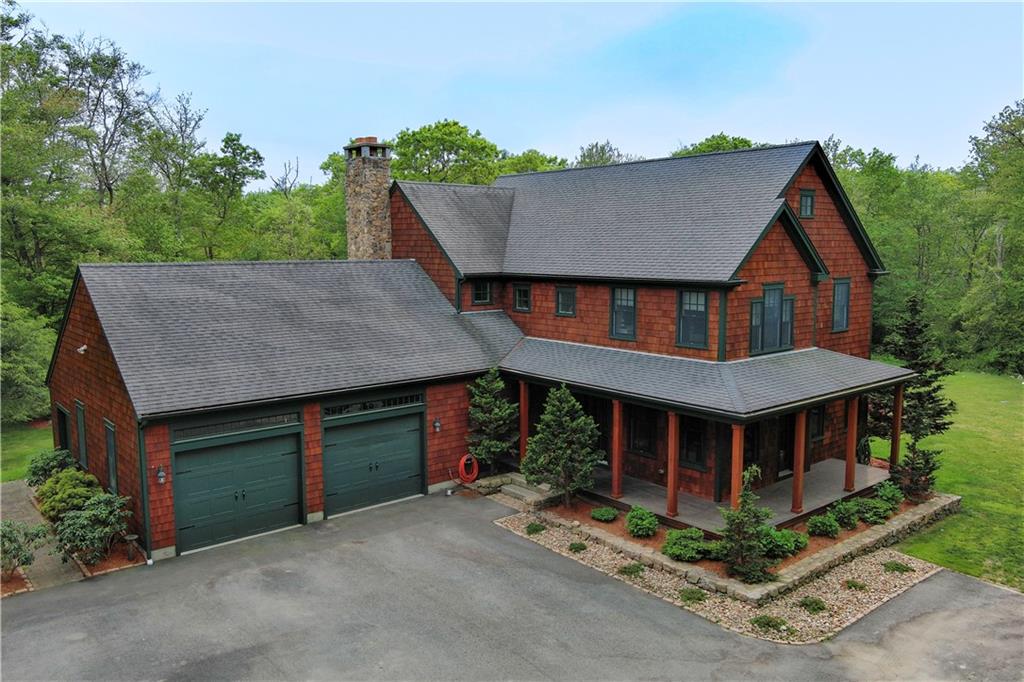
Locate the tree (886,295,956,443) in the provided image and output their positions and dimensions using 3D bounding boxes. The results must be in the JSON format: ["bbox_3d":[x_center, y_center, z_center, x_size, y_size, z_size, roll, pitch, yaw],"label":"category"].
[{"bbox_3d":[12.818,1.220,26.135,2.532,5.384,2.532,-6,9,-39],"label":"tree"}]

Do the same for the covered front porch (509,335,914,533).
[{"bbox_3d":[5.504,2.229,24.228,8.302,4.050,8.667,-6,9,-39],"label":"covered front porch"}]

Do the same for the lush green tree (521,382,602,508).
[{"bbox_3d":[1.335,2.805,22.238,2.211,3.311,2.211,0,7,0],"label":"lush green tree"}]

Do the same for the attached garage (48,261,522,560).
[{"bbox_3d":[-7.456,0.940,25.507,10.492,6.772,9.873,-6,9,-39],"label":"attached garage"}]

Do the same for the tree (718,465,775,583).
[{"bbox_3d":[4.939,3.792,17.370,1.179,2.439,1.179,0,7,0],"label":"tree"}]

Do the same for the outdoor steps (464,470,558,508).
[{"bbox_3d":[0.143,4.277,23.810,1.500,0.460,2.500,-6,9,-39],"label":"outdoor steps"}]

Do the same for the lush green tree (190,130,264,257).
[{"bbox_3d":[-14.749,-4.338,43.365,4.413,12.960,4.413,-6,9,-39],"label":"lush green tree"}]

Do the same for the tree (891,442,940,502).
[{"bbox_3d":[11.045,3.508,22.572,1.368,1.541,1.368,-6,9,-39],"label":"tree"}]

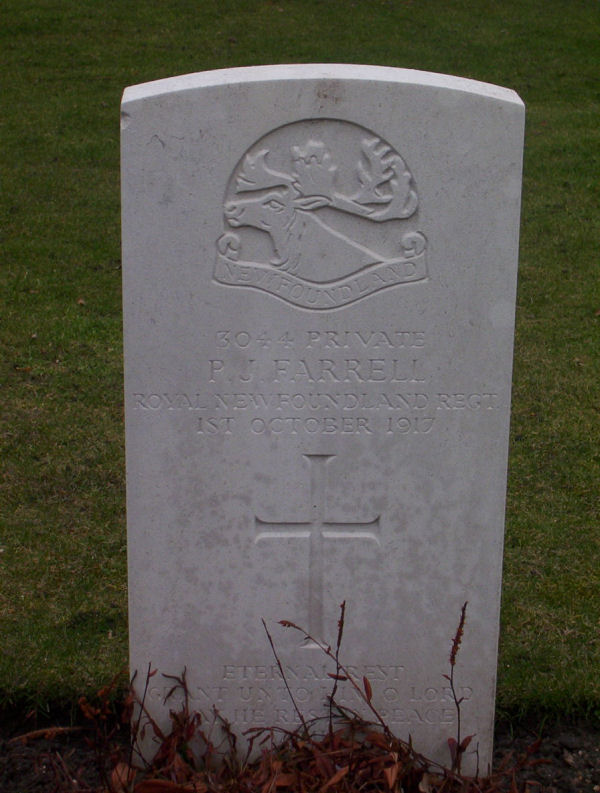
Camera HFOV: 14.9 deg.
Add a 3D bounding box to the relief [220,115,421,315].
[{"bbox_3d":[0.021,-0.173,2.207,0.207,0.193,0.014,0,21,-2],"label":"relief"}]

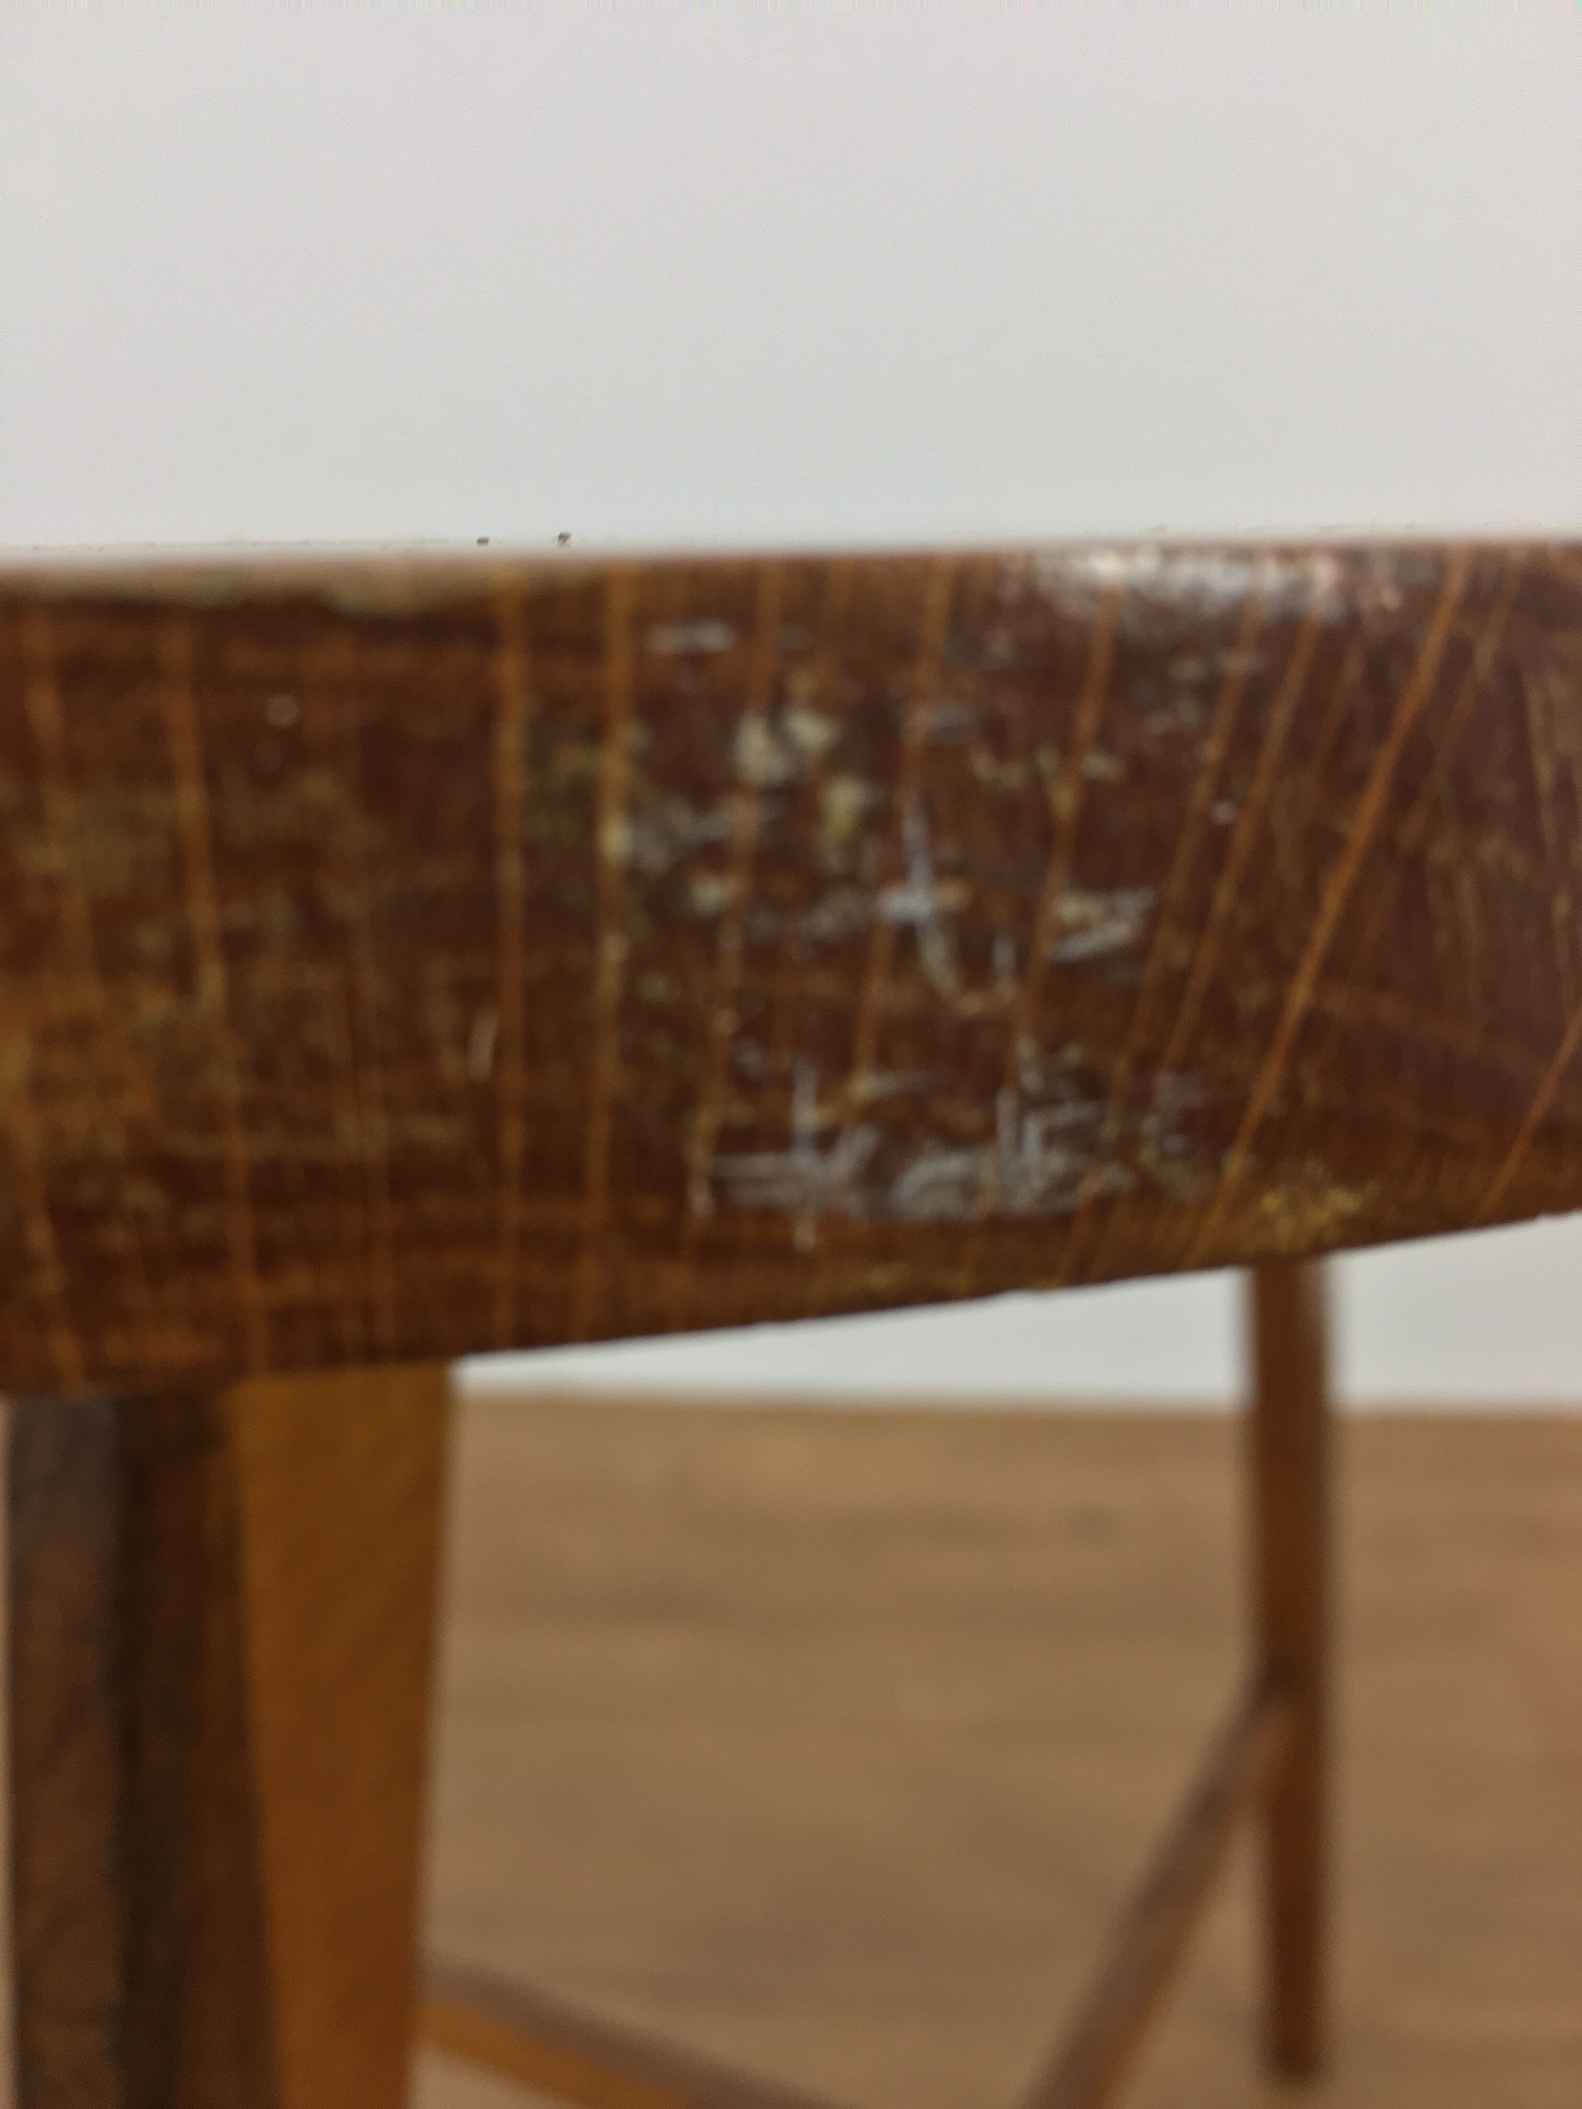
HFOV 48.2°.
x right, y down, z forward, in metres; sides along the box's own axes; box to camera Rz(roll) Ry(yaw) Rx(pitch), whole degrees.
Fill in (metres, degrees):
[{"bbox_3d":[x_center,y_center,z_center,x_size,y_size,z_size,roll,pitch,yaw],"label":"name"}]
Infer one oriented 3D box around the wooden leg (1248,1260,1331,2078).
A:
[{"bbox_3d":[0.141,0.124,0.497,0.028,0.439,0.028,9,27,34],"label":"wooden leg"}]

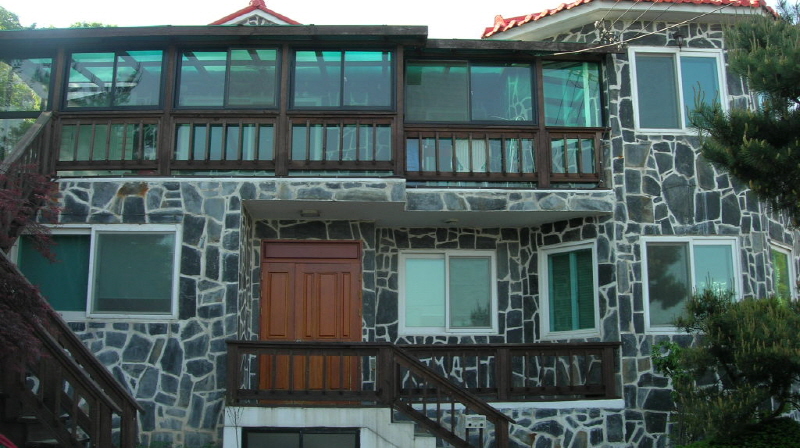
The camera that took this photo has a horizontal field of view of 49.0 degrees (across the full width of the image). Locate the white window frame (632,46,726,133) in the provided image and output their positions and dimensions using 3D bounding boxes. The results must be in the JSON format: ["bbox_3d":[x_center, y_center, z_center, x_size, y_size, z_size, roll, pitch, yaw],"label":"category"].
[{"bbox_3d":[4.234,-2.028,13.319,1.439,1.360,0.140,0,-12,-1],"label":"white window frame"}]

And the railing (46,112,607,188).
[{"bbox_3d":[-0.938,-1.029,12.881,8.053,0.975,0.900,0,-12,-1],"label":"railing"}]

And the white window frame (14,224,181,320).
[{"bbox_3d":[-3.992,0.636,11.675,2.160,1.239,0.150,0,-11,-1],"label":"white window frame"}]

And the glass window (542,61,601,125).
[{"bbox_3d":[2.619,-1.964,13.317,0.912,1.047,0.120,0,-12,-1],"label":"glass window"}]

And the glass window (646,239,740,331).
[{"bbox_3d":[4.206,0.868,12.703,1.393,1.403,0.140,0,-12,-1],"label":"glass window"}]

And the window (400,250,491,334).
[{"bbox_3d":[0.704,1.024,13.037,1.471,1.252,0.150,0,-11,-1],"label":"window"}]

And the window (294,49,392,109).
[{"bbox_3d":[-0.831,-2.090,12.771,1.443,0.907,0.120,0,-12,-1],"label":"window"}]

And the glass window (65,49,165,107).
[{"bbox_3d":[-3.972,-1.991,12.257,1.317,0.857,0.100,0,-11,-1],"label":"glass window"}]

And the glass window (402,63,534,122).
[{"bbox_3d":[0.992,-1.897,12.715,1.856,0.940,0.100,0,-11,-1],"label":"glass window"}]

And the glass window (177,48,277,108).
[{"bbox_3d":[-2.495,-2.096,12.743,1.465,0.913,0.120,0,-12,-1],"label":"glass window"}]

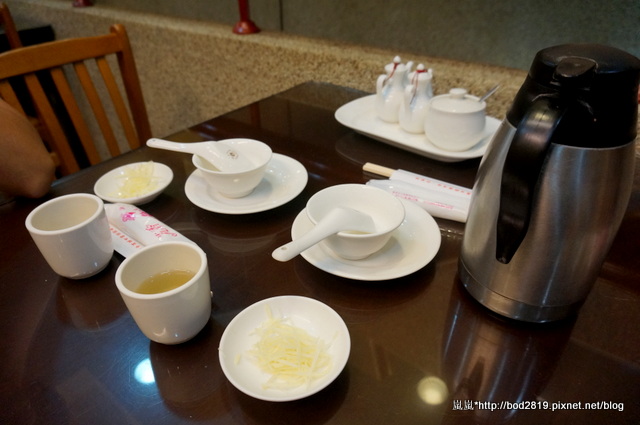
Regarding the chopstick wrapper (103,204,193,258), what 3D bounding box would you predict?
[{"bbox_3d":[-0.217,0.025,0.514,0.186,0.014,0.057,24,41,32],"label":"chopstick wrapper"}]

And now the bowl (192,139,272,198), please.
[{"bbox_3d":[-0.116,-0.054,0.579,0.104,0.054,0.104,-1,34,0],"label":"bowl"}]

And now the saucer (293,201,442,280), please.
[{"bbox_3d":[0.052,0.028,0.496,0.170,0.020,0.170,-1,34,1],"label":"saucer"}]

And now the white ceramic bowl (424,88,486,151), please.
[{"bbox_3d":[0.215,-0.150,0.680,0.093,0.090,0.093,-1,34,1],"label":"white ceramic bowl"}]

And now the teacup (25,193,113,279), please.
[{"bbox_3d":[-0.263,0.029,0.459,0.075,0.070,0.075,-1,34,0],"label":"teacup"}]

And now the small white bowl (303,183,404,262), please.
[{"bbox_3d":[0.038,0.018,0.466,0.104,0.054,0.104,-1,34,1],"label":"small white bowl"}]

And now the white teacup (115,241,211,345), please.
[{"bbox_3d":[-0.135,0.076,0.385,0.075,0.070,0.075,-1,34,1],"label":"white teacup"}]

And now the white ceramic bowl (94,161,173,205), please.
[{"bbox_3d":[-0.258,-0.036,0.599,0.108,0.022,0.108,-1,34,0],"label":"white ceramic bowl"}]

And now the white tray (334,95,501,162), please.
[{"bbox_3d":[0.171,-0.145,0.742,0.293,0.030,0.203,28,44,36],"label":"white tray"}]

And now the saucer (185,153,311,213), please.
[{"bbox_3d":[-0.101,-0.038,0.599,0.170,0.020,0.170,-1,34,1],"label":"saucer"}]

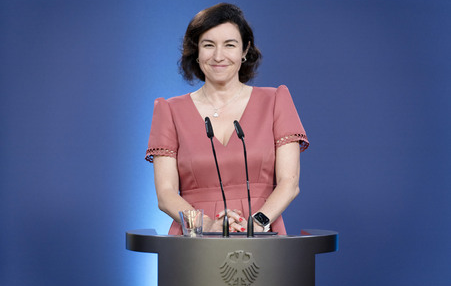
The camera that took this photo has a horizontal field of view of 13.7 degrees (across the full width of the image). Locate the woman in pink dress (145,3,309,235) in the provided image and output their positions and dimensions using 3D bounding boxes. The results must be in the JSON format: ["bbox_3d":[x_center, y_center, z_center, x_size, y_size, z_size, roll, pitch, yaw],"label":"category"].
[{"bbox_3d":[0.003,0.455,5.460,0.480,1.720,0.400,0,1,3],"label":"woman in pink dress"}]

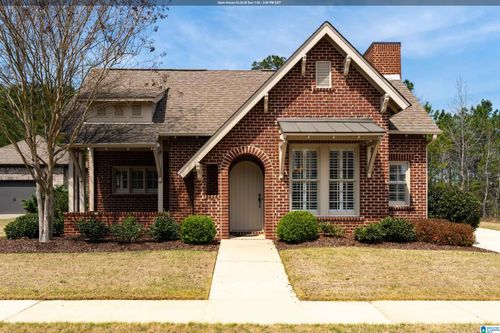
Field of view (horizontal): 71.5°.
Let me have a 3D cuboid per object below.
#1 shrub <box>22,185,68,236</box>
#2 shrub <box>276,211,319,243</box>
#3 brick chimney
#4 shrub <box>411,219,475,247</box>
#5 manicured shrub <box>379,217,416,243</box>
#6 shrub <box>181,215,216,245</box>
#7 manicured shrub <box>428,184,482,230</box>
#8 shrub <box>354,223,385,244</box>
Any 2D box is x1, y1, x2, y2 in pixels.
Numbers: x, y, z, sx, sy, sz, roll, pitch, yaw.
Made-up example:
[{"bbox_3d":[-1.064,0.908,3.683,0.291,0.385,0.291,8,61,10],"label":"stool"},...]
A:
[{"bbox_3d":[-6.300,1.370,10.800,1.550,1.600,1.500,0,-2,0],"label":"shrub"},{"bbox_3d":[1.239,1.582,9.000,1.060,0.870,1.000,0,-2,0],"label":"shrub"},{"bbox_3d":[4.990,-3.840,13.200,1.000,1.360,1.250,0,-2,0],"label":"brick chimney"},{"bbox_3d":[5.075,1.748,9.150,1.620,0.740,0.950,0,-2,0],"label":"shrub"},{"bbox_3d":[3.883,1.670,9.200,0.980,0.700,0.850,0,-2,0],"label":"manicured shrub"},{"bbox_3d":[-1.335,1.634,9.000,0.920,0.780,0.880,0,-2,0],"label":"shrub"},{"bbox_3d":[6.400,1.340,11.200,1.750,1.500,1.650,0,-2,0],"label":"manicured shrub"},{"bbox_3d":[3.116,1.747,9.050,0.800,0.580,0.720,0,-2,0],"label":"shrub"}]

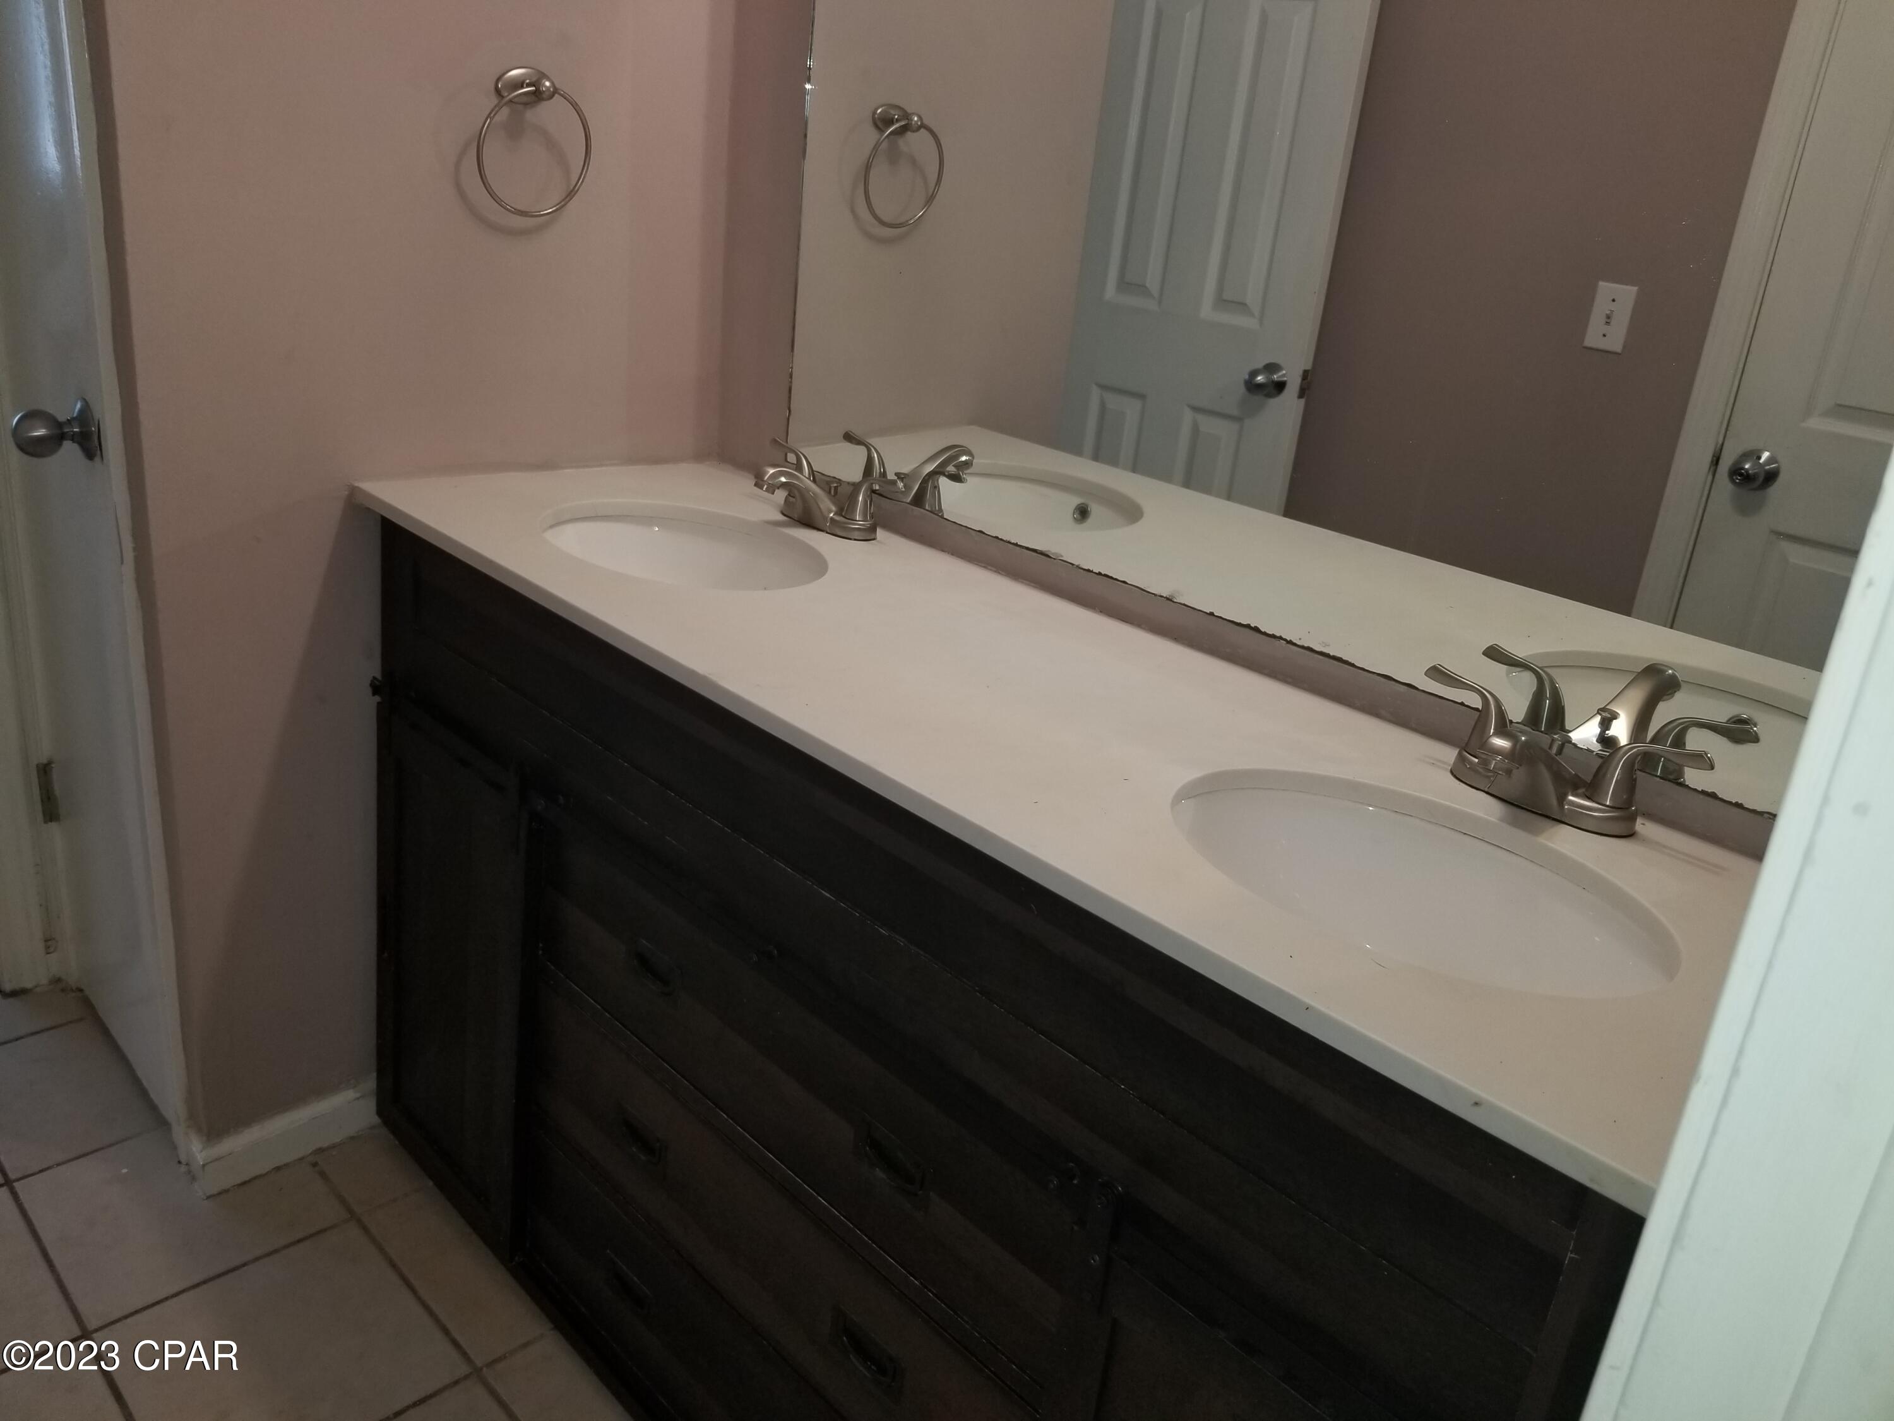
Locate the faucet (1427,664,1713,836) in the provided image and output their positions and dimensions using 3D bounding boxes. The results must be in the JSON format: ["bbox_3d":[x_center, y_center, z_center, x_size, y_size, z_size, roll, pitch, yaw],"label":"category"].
[{"bbox_3d":[0.488,0.046,1.200,0.248,0.092,0.172,26,27,39],"label":"faucet"}]

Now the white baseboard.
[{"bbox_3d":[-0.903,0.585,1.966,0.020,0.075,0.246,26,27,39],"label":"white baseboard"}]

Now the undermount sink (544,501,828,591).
[{"bbox_3d":[-0.313,-0.128,1.713,0.400,0.154,0.330,26,27,39],"label":"undermount sink"}]

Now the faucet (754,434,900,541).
[{"bbox_3d":[-0.177,-0.274,1.797,0.249,0.092,0.165,26,27,39],"label":"faucet"}]

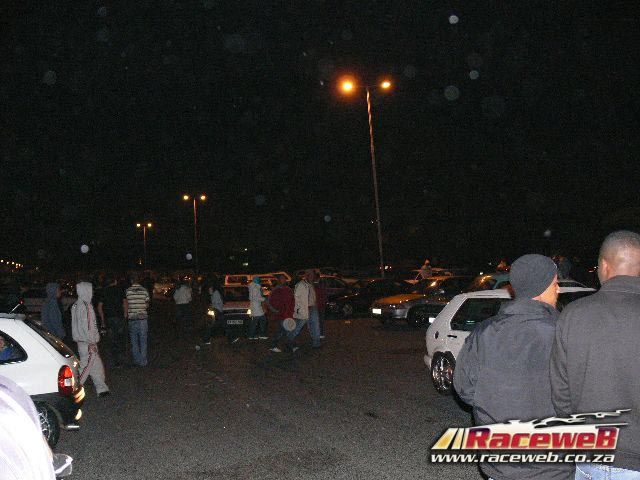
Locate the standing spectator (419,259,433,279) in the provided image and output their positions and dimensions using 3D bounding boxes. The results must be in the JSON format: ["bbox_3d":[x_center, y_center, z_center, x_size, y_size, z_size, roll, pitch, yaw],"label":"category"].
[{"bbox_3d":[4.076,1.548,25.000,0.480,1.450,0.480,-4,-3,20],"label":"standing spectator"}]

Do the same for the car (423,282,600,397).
[{"bbox_3d":[2.854,1.276,7.932,1.640,1.410,3.900,-1,-3,-23],"label":"car"}]

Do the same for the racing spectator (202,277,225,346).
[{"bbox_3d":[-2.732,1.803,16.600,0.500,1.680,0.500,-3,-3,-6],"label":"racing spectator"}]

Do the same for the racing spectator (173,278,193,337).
[{"bbox_3d":[-3.910,1.974,18.400,0.540,1.700,0.360,-2,-3,-5],"label":"racing spectator"}]

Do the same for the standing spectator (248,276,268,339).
[{"bbox_3d":[-1.644,1.839,17.300,0.460,1.660,0.500,-2,-3,-15],"label":"standing spectator"}]

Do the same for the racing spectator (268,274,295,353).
[{"bbox_3d":[-0.823,1.610,14.200,0.580,1.720,0.520,-3,-3,5],"label":"racing spectator"}]

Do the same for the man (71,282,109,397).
[{"bbox_3d":[-3.476,1.492,9.800,0.500,1.700,0.480,-1,-4,-37],"label":"man"}]

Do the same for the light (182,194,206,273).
[{"bbox_3d":[-13.360,0.537,70.000,2.400,10.700,0.400,-3,-3,0],"label":"light"}]

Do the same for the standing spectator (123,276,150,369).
[{"bbox_3d":[-3.539,1.618,12.550,0.540,1.760,0.340,-2,-3,-8],"label":"standing spectator"}]

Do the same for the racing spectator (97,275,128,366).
[{"bbox_3d":[-4.060,1.647,12.600,0.560,1.750,0.360,-2,-3,0],"label":"racing spectator"}]

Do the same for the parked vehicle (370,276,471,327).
[{"bbox_3d":[3.600,1.773,19.800,4.200,1.380,1.680,-2,-3,-18],"label":"parked vehicle"}]

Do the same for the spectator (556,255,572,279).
[{"bbox_3d":[7.179,1.344,19.000,0.350,1.770,0.500,-1,-3,-31],"label":"spectator"}]

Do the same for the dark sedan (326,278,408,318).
[{"bbox_3d":[1.930,2.079,24.300,4.100,1.400,1.680,-2,-3,-18],"label":"dark sedan"}]

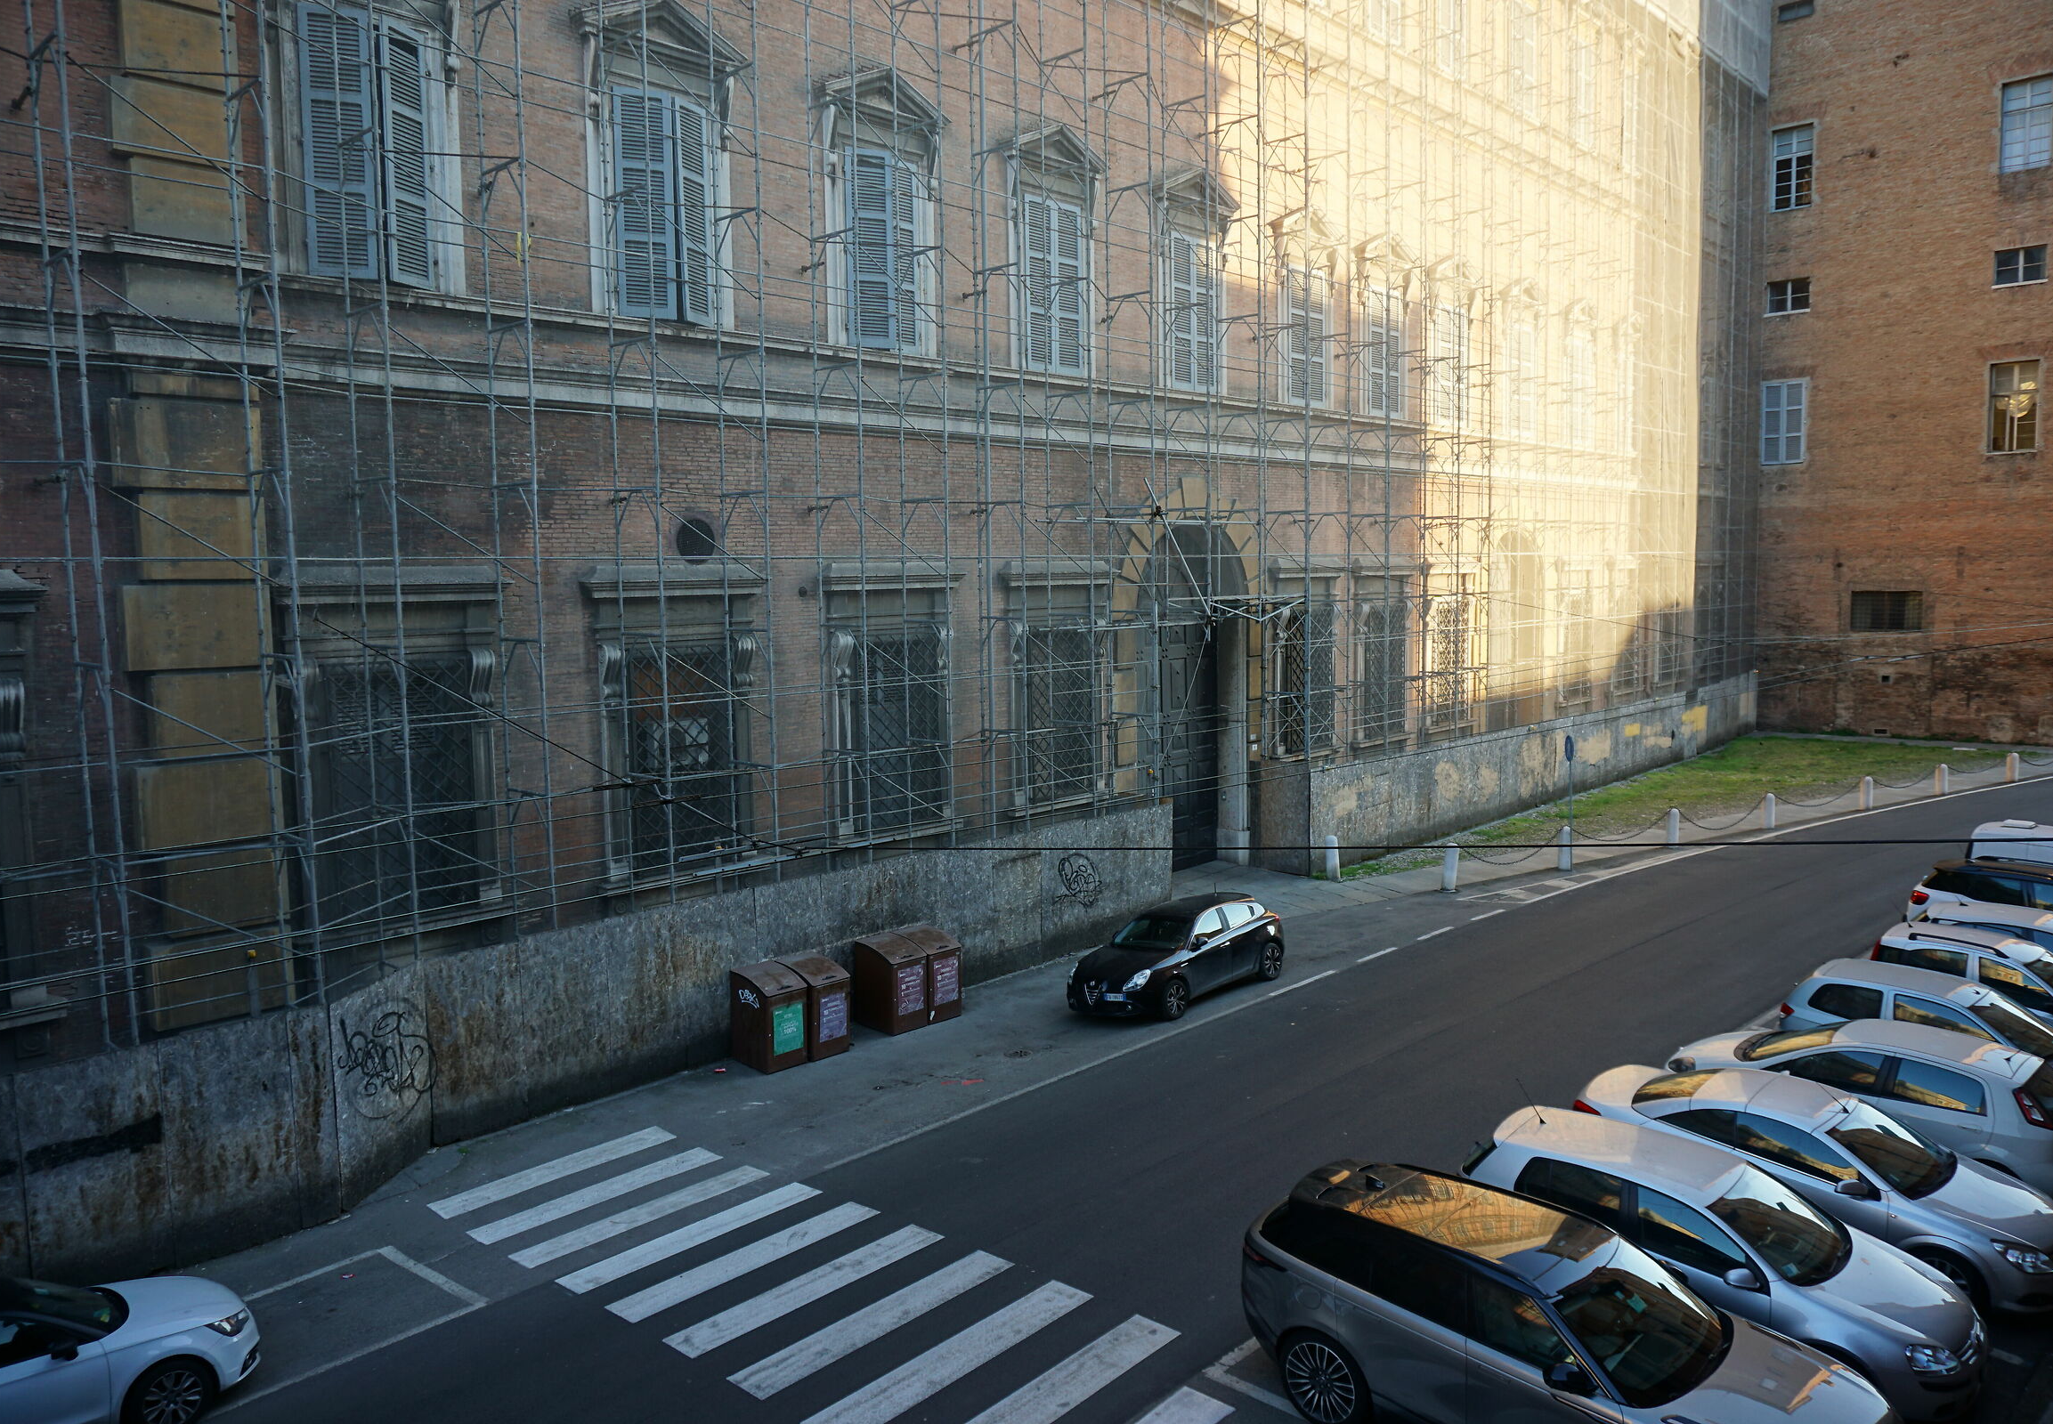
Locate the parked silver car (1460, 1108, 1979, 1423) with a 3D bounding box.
[{"bbox_3d":[5.713,4.602,12.165,1.760,1.485,4.204,-6,8,-44],"label":"parked silver car"}]

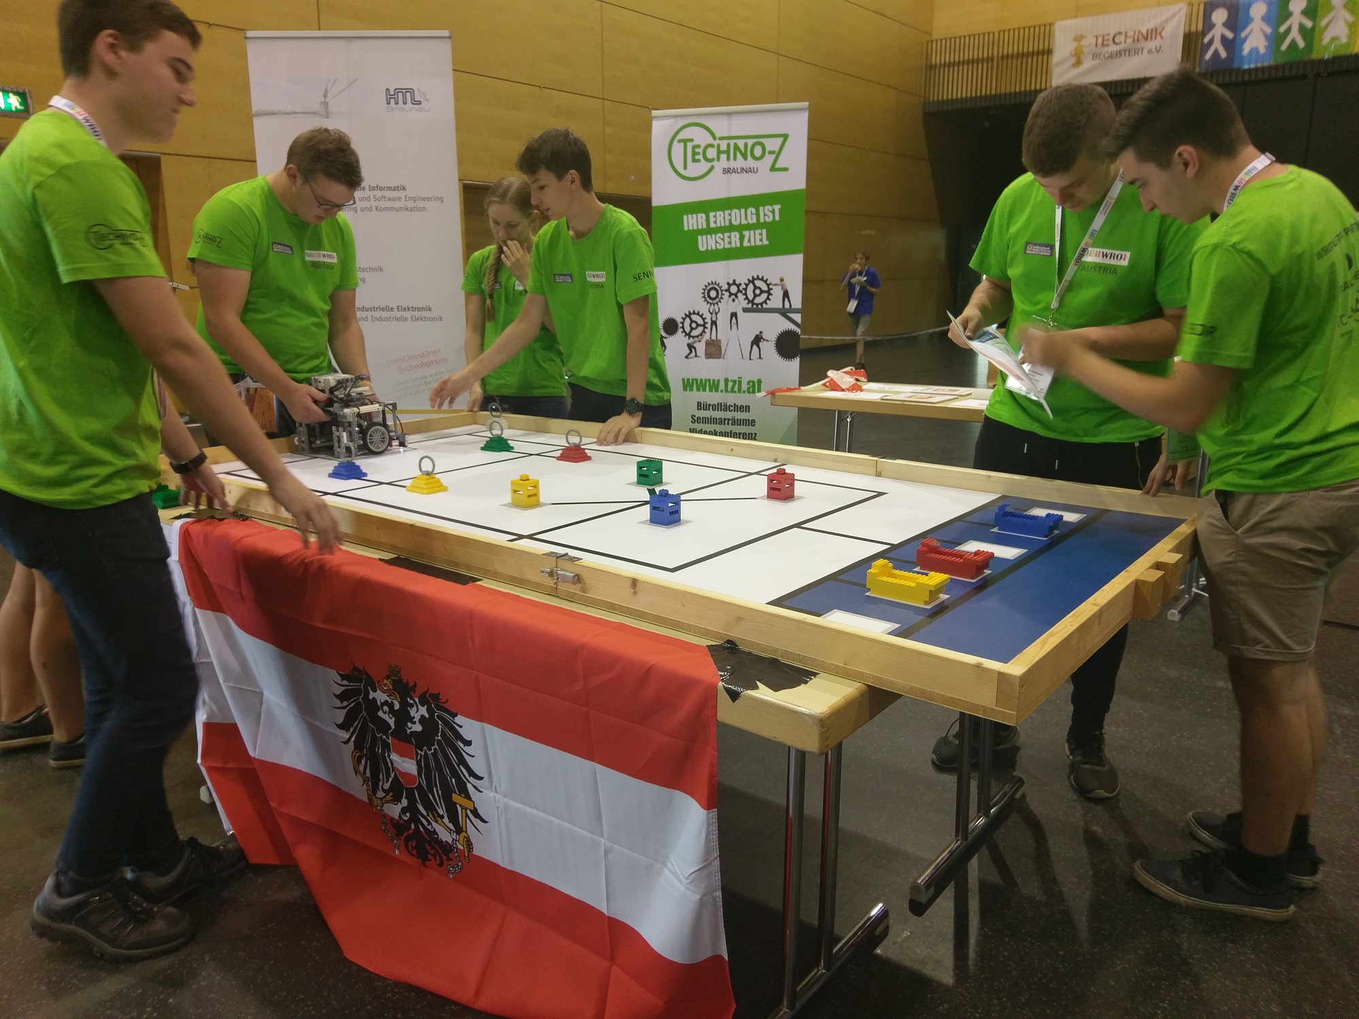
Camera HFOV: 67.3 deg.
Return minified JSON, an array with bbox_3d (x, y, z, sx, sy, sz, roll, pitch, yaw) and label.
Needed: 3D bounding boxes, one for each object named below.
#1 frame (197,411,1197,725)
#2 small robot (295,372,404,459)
[{"bbox_3d":[-0.152,-0.043,2.464,2.420,0.072,1.200,11,17,37],"label":"frame"},{"bbox_3d":[-0.984,-0.286,3.080,0.235,0.220,0.230,10,17,37],"label":"small robot"}]

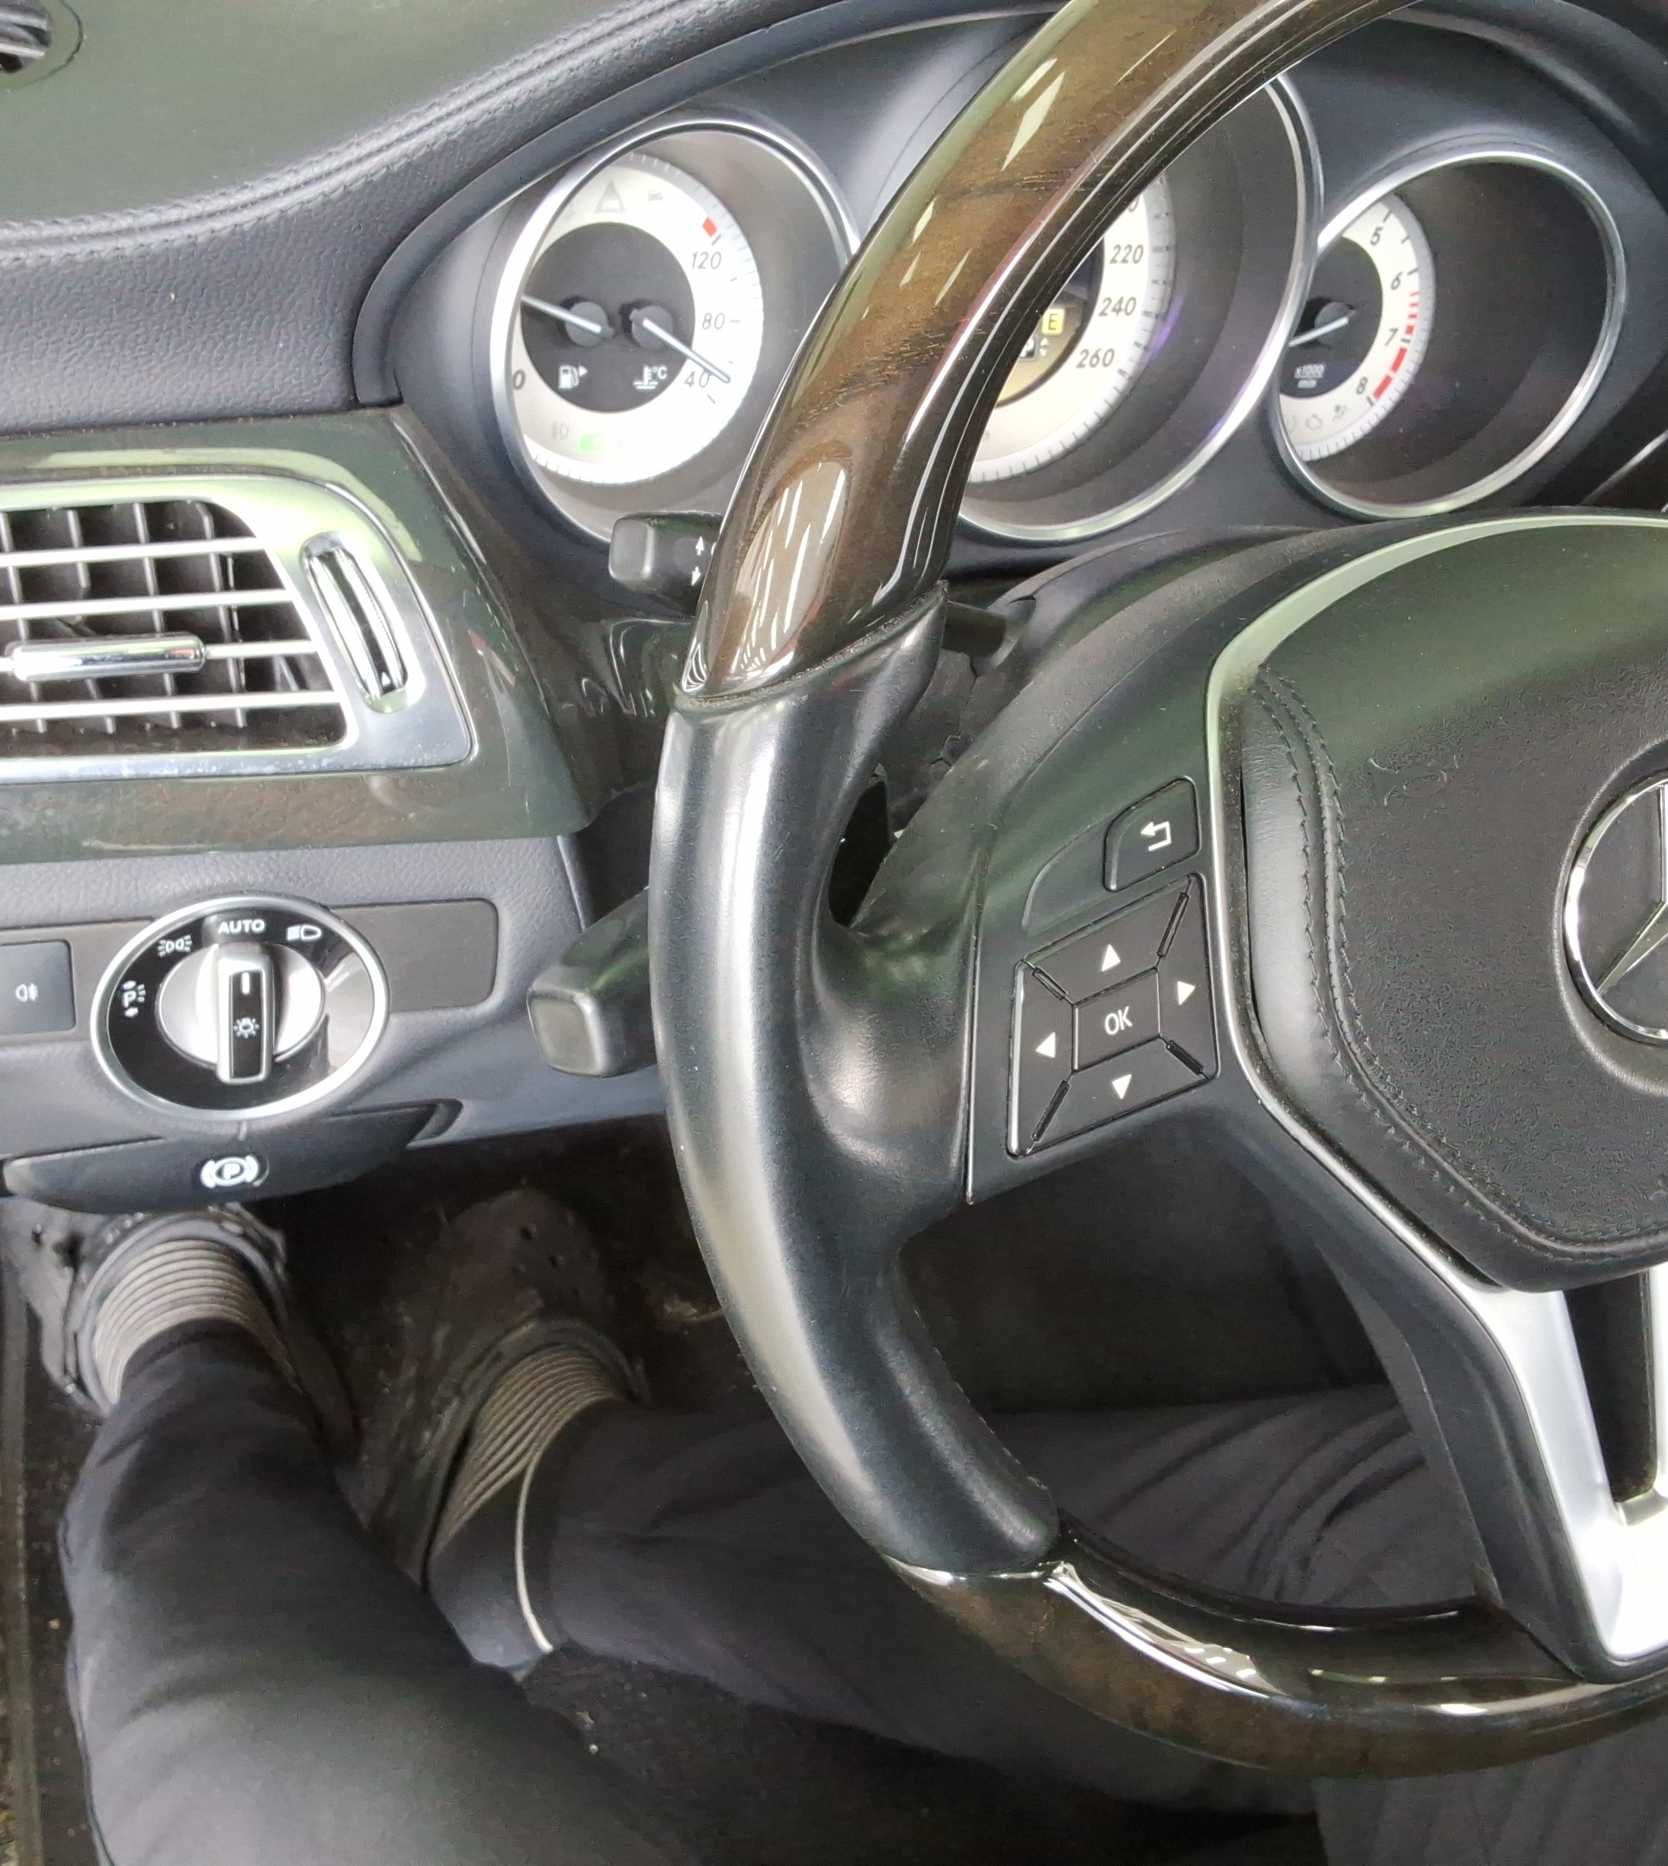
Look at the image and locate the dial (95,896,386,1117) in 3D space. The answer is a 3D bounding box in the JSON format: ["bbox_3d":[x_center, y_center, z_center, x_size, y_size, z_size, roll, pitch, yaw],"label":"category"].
[{"bbox_3d":[-0.149,0.025,0.509,0.073,0.073,0.025,-4,38,-16],"label":"dial"}]

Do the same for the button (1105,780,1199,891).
[{"bbox_3d":[0.058,-0.018,0.368,0.020,0.017,0.008,-16,17,-15],"label":"button"}]

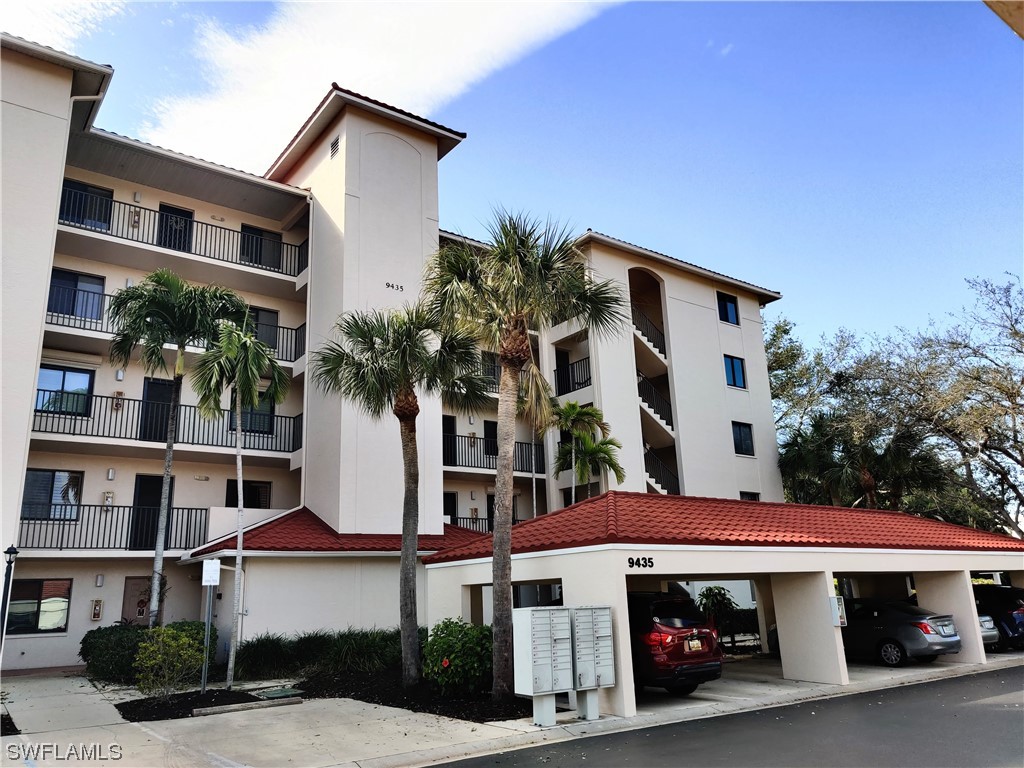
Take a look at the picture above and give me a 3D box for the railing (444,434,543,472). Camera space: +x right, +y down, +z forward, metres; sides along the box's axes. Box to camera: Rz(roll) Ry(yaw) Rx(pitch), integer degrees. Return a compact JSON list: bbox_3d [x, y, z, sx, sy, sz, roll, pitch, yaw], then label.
[{"bbox_3d":[-0.864,2.624,27.648,4.300,1.200,1.300,9,-19,-36],"label":"railing"}]

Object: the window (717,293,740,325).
[{"bbox_3d":[8.926,-3.061,33.024,1.272,1.321,0.116,9,-19,-37],"label":"window"}]

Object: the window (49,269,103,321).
[{"bbox_3d":[-11.833,-2.429,21.748,1.320,1.300,0.120,9,-19,-36],"label":"window"}]

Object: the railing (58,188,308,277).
[{"bbox_3d":[-9.514,-3.917,22.958,6.519,1.211,1.810,9,-19,-37],"label":"railing"}]

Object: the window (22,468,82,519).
[{"bbox_3d":[-11.675,2.838,20.352,1.339,1.295,0.100,9,-19,-37],"label":"window"}]

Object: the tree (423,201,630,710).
[{"bbox_3d":[0.350,0.961,14.792,3.805,9.035,3.728,-3,-15,1],"label":"tree"}]

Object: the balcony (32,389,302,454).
[{"bbox_3d":[-8.696,1.000,20.809,6.542,1.090,0.673,9,-19,-37],"label":"balcony"}]

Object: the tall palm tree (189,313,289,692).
[{"bbox_3d":[-5.266,2.097,15.290,2.000,7.100,2.000,9,-19,-37],"label":"tall palm tree"}]

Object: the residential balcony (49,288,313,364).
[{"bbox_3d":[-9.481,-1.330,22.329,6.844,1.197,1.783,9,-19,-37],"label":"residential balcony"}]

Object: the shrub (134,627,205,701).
[{"bbox_3d":[-5.878,4.775,13.725,1.220,1.190,1.200,9,-19,-37],"label":"shrub"}]

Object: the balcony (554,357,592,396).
[{"bbox_3d":[2.148,-0.210,28.190,0.080,1.050,1.850,9,-19,-36],"label":"balcony"}]

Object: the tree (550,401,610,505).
[{"bbox_3d":[2.132,3.870,23.240,1.900,6.981,1.900,-3,-15,5],"label":"tree"}]

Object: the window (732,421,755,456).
[{"bbox_3d":[9.145,2.185,31.572,1.295,1.304,0.100,9,-19,-37],"label":"window"}]

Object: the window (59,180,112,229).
[{"bbox_3d":[-12.050,-5.022,22.547,1.359,1.330,0.116,9,-19,-37],"label":"window"}]

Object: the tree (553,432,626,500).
[{"bbox_3d":[2.413,4.374,23.316,2.100,6.027,2.100,-3,-15,5],"label":"tree"}]

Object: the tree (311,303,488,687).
[{"bbox_3d":[-2.235,1.987,15.928,3.500,7.600,3.400,0,-15,-8],"label":"tree"}]

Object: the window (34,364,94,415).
[{"bbox_3d":[-11.856,0.185,21.154,1.350,1.301,0.116,9,-19,-37],"label":"window"}]

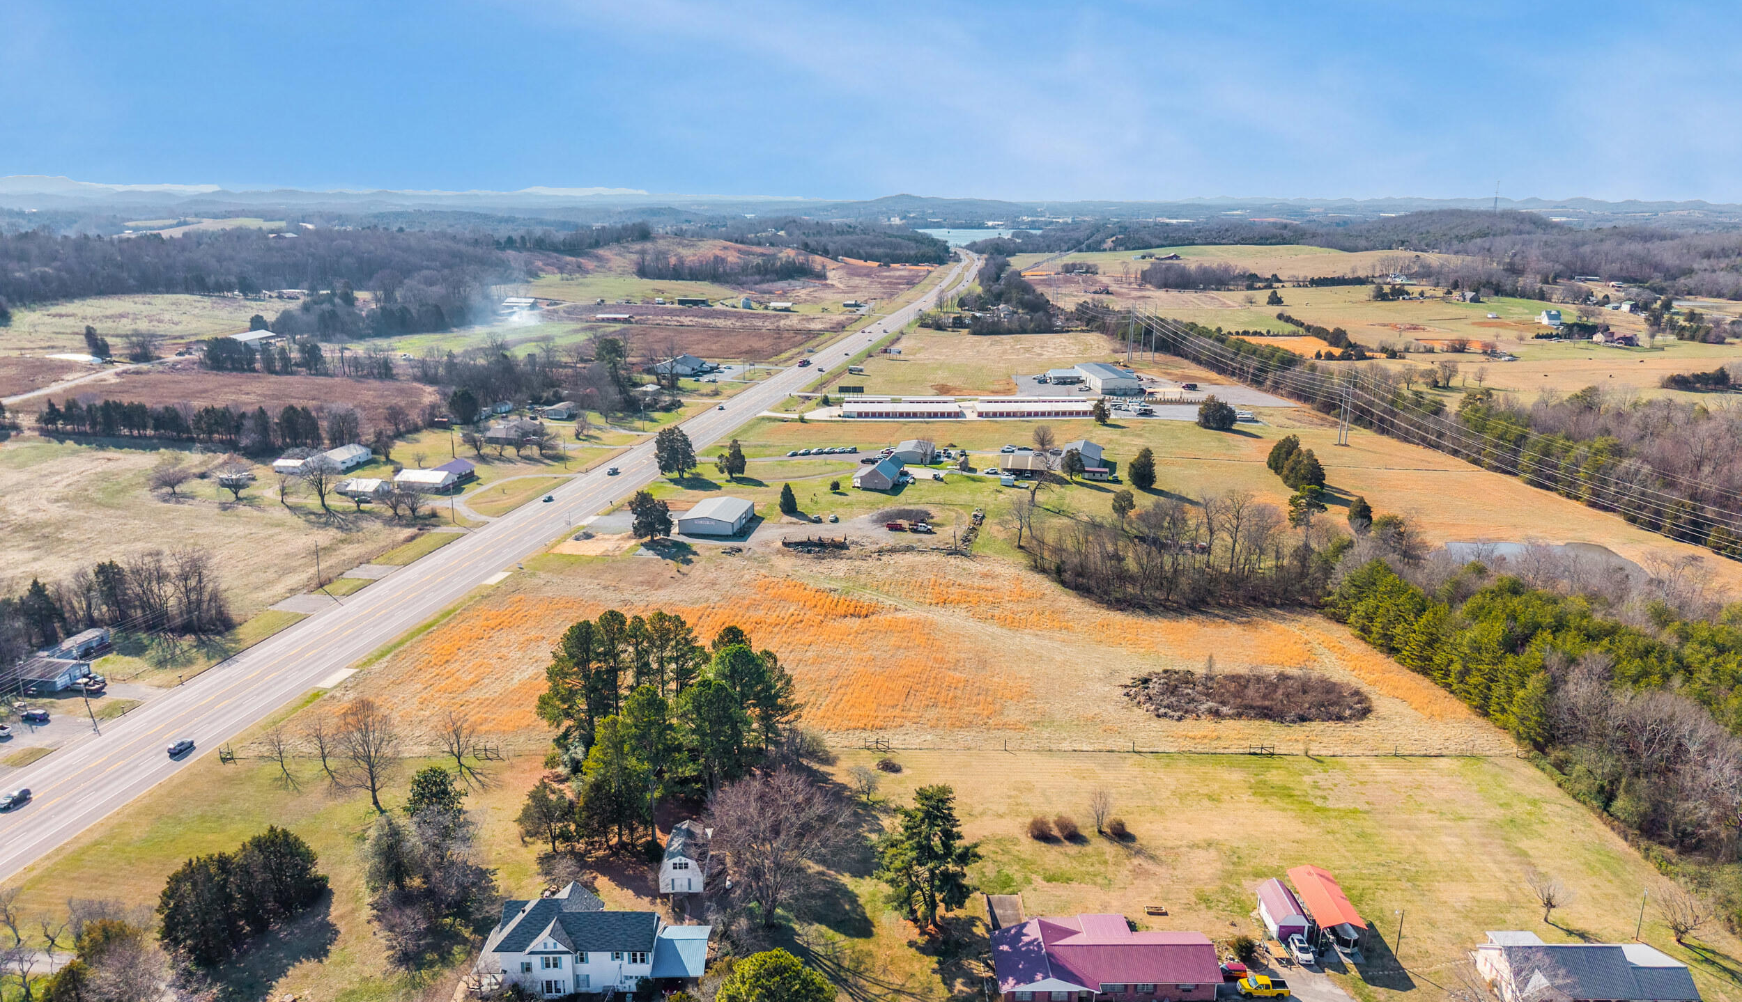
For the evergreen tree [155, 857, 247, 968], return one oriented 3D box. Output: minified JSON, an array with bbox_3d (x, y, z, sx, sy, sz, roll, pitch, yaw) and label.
[{"bbox_3d":[-79.519,47.751,143.034,9.300,11.800,9.300,0,14,0],"label":"evergreen tree"}]

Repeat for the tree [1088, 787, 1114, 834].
[{"bbox_3d":[32.397,43.470,169.773,3.500,7.100,3.500,0,14,0],"label":"tree"}]

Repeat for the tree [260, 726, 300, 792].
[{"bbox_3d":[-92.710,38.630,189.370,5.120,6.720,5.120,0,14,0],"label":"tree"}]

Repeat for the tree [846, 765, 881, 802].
[{"bbox_3d":[-1.106,41.808,178.347,5.220,5.500,5.220,0,14,0],"label":"tree"}]

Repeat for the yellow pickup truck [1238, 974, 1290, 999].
[{"bbox_3d":[45.731,56.570,140.547,5.600,1.920,2.000,0,14,0],"label":"yellow pickup truck"}]

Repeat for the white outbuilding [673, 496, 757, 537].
[{"bbox_3d":[-41.900,3.976,331.828,14.600,4.900,22.500,2,14,8],"label":"white outbuilding"}]

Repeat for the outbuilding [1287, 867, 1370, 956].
[{"bbox_3d":[56.100,50.300,149.070,5.450,4.200,12.800,0,14,1],"label":"outbuilding"}]

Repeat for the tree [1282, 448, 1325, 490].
[{"bbox_3d":[135.510,-10.100,378.190,13.210,12.430,11.890,0,14,0],"label":"tree"}]

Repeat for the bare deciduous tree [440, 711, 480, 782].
[{"bbox_3d":[-64.959,37.341,190.107,5.600,9.100,5.600,0,14,0],"label":"bare deciduous tree"}]

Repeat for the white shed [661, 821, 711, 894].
[{"bbox_3d":[-25.033,48.041,163.258,5.900,5.400,9.400,0,14,-2],"label":"white shed"}]

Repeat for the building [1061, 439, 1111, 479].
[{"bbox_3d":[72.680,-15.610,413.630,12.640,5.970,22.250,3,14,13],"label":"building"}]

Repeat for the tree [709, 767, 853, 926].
[{"bbox_3d":[-10.795,42.644,146.089,17.160,19.500,17.160,0,14,0],"label":"tree"}]

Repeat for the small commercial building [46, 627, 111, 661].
[{"bbox_3d":[-155.100,28.608,236.249,4.500,3.600,11.800,2,14,9],"label":"small commercial building"}]

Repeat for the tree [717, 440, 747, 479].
[{"bbox_3d":[-45.069,-13.511,390.502,9.620,13.100,9.620,0,14,0],"label":"tree"}]

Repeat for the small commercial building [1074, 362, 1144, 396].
[{"bbox_3d":[112.857,-58.245,577.956,17.500,7.900,45.000,-1,14,-6],"label":"small commercial building"}]

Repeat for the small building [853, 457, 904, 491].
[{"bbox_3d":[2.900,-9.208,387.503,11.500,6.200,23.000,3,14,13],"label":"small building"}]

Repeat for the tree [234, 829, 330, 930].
[{"bbox_3d":[-72.627,46.006,148.723,10.360,11.700,10.360,0,14,0],"label":"tree"}]

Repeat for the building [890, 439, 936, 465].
[{"bbox_3d":[15.576,-17.076,420.324,12.300,4.700,18.000,2,14,9],"label":"building"}]

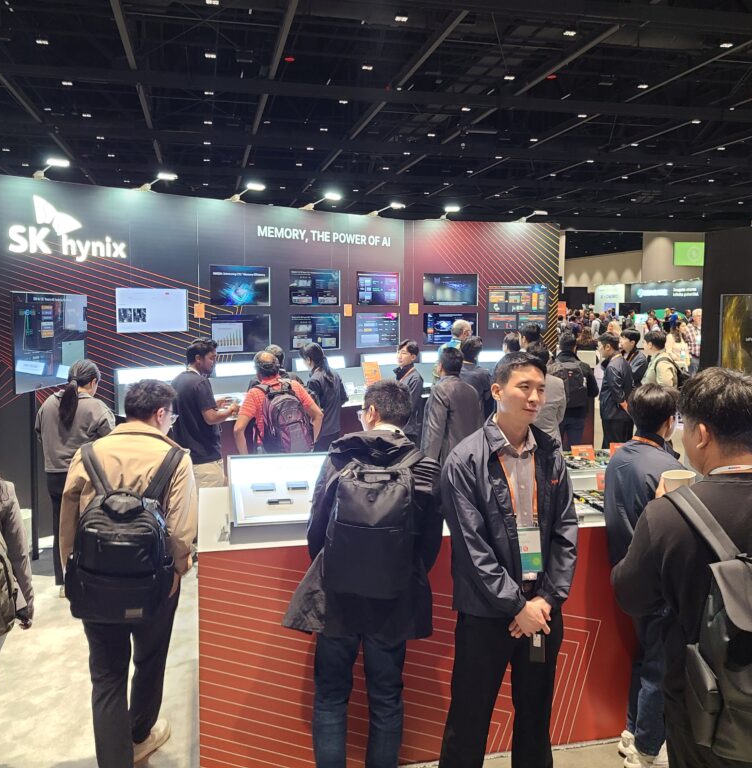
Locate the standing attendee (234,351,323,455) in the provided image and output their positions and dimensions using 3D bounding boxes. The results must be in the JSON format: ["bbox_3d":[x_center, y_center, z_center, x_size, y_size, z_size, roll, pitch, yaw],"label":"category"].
[{"bbox_3d":[-0.733,0.590,5.788,0.600,1.663,0.460,-4,7,-33],"label":"standing attendee"}]

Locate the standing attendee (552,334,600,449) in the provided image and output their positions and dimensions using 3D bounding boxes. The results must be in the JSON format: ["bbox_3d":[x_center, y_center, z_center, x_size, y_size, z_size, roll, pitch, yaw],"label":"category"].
[{"bbox_3d":[2.052,0.293,8.073,0.540,1.696,0.400,2,6,21],"label":"standing attendee"}]

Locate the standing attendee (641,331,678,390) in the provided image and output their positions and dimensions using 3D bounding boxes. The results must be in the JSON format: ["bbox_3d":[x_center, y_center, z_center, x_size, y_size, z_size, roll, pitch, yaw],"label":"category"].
[{"bbox_3d":[2.684,0.384,7.375,0.380,1.771,0.500,3,6,23],"label":"standing attendee"}]

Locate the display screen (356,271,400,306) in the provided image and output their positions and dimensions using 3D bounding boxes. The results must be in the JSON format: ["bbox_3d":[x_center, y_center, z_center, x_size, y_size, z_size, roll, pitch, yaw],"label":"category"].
[{"bbox_3d":[0.032,-1.122,9.116,0.730,0.420,0.060,-5,8,-43],"label":"display screen"}]

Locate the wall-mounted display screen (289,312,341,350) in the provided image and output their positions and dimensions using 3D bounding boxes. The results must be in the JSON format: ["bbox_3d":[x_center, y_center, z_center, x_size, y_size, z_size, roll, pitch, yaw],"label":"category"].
[{"bbox_3d":[-0.680,-0.589,8.720,0.725,0.410,0.060,-5,8,-42],"label":"wall-mounted display screen"}]

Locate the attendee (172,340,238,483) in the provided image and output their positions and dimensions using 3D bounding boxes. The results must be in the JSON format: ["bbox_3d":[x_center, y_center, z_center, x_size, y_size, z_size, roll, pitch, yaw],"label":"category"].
[{"bbox_3d":[-1.253,0.531,5.584,0.500,1.735,0.520,-6,8,-43],"label":"attendee"}]

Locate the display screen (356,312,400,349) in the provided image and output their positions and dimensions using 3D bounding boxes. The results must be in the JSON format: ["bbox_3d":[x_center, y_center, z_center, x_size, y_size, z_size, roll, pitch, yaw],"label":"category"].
[{"bbox_3d":[0.032,-0.641,9.166,0.730,0.420,0.060,-5,8,-43],"label":"display screen"}]

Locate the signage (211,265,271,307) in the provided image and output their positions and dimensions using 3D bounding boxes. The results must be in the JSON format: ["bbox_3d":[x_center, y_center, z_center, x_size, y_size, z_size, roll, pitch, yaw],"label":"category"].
[{"bbox_3d":[-1.397,-1.018,8.006,0.725,0.415,0.060,-5,8,-42],"label":"signage"}]

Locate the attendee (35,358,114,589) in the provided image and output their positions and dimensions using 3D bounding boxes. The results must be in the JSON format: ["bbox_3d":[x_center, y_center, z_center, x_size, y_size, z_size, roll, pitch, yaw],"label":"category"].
[{"bbox_3d":[-2.132,0.630,5.420,0.510,1.650,0.360,0,6,-3],"label":"attendee"}]

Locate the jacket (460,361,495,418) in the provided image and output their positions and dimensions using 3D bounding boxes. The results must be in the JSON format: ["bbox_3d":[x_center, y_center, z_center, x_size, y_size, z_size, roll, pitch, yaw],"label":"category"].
[{"bbox_3d":[0.891,0.154,6.956,0.460,0.700,0.300,-1,6,-11],"label":"jacket"}]

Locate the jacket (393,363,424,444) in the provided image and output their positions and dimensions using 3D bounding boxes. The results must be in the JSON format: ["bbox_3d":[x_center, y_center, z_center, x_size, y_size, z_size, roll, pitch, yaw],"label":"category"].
[{"bbox_3d":[0.294,0.162,6.750,0.280,0.700,0.470,-2,6,-24],"label":"jacket"}]

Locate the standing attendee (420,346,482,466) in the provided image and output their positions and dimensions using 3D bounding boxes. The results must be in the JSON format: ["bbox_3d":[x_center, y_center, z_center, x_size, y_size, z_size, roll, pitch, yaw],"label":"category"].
[{"bbox_3d":[0.574,0.544,5.887,0.520,1.647,0.360,-4,7,-34],"label":"standing attendee"}]

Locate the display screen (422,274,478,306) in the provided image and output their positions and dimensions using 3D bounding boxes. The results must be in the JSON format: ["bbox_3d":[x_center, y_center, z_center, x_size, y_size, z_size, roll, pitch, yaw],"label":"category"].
[{"bbox_3d":[0.955,-1.186,9.703,0.715,0.410,0.060,-1,6,-9],"label":"display screen"}]

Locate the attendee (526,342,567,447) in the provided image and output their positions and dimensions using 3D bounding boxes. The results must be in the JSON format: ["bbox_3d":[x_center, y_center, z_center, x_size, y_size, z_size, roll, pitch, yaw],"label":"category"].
[{"bbox_3d":[1.315,0.517,6.283,0.500,1.719,0.340,0,6,-3],"label":"attendee"}]

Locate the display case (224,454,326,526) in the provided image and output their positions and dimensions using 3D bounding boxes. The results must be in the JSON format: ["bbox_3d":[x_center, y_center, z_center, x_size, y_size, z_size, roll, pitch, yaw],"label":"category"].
[{"bbox_3d":[-0.345,0.480,3.425,0.620,0.280,0.460,-1,6,-14],"label":"display case"}]

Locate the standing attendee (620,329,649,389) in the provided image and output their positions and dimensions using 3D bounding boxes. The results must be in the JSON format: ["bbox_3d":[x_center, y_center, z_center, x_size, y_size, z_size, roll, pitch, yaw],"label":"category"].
[{"bbox_3d":[2.707,0.282,8.072,0.360,1.719,0.500,2,6,17],"label":"standing attendee"}]

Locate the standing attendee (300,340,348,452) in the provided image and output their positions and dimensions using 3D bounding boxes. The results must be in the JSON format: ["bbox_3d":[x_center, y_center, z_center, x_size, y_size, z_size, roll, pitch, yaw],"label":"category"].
[{"bbox_3d":[-0.488,0.441,7.289,0.450,1.660,0.330,-4,7,-33],"label":"standing attendee"}]

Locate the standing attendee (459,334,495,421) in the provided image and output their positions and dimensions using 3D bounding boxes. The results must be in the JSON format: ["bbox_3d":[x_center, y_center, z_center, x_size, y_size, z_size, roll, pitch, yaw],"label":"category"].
[{"bbox_3d":[0.904,0.395,7.179,0.500,1.678,0.360,2,6,16],"label":"standing attendee"}]

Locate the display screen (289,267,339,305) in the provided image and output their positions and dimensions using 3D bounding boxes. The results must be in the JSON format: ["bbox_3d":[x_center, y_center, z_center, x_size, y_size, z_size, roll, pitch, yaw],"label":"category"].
[{"bbox_3d":[-0.670,-1.056,8.452,0.730,0.420,0.060,-5,8,-43],"label":"display screen"}]

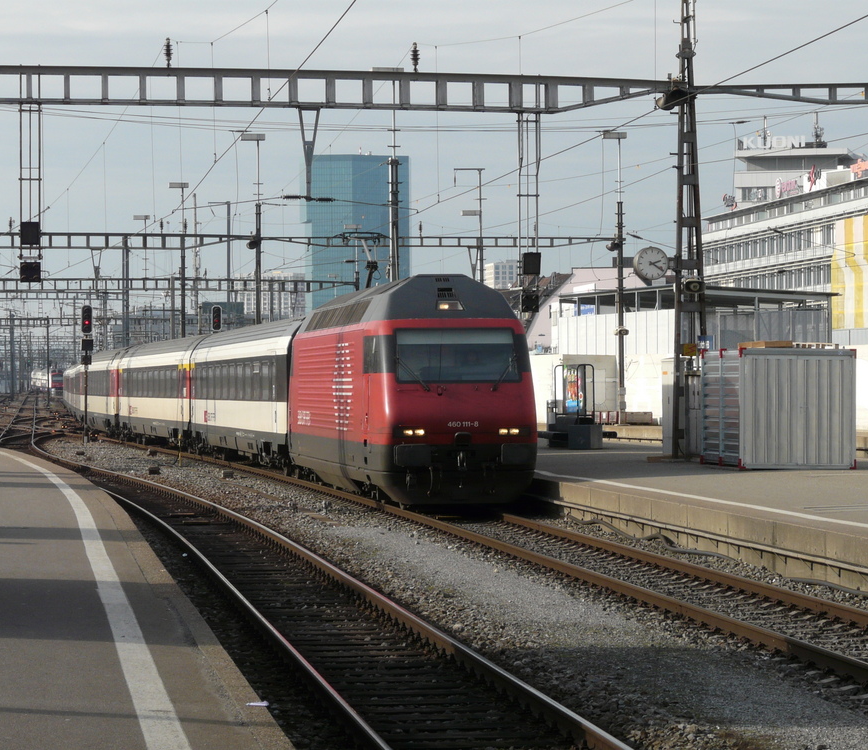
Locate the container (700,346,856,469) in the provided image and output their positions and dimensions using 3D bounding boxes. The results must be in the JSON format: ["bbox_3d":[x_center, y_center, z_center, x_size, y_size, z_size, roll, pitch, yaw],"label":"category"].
[{"bbox_3d":[6.710,0.640,58.600,2.300,2.300,2.500,0,0,-11],"label":"container"}]

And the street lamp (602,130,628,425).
[{"bbox_3d":[7.200,-3.820,119.000,0.980,11.600,0.400,0,0,-12],"label":"street lamp"}]

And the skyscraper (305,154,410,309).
[{"bbox_3d":[-41.200,-53.400,1590.000,56.000,126.000,38.000,0,0,-6],"label":"skyscraper"}]

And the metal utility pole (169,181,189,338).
[{"bbox_3d":[-12.400,-3.600,147.000,0.970,11.650,0.400,0,0,-12],"label":"metal utility pole"}]

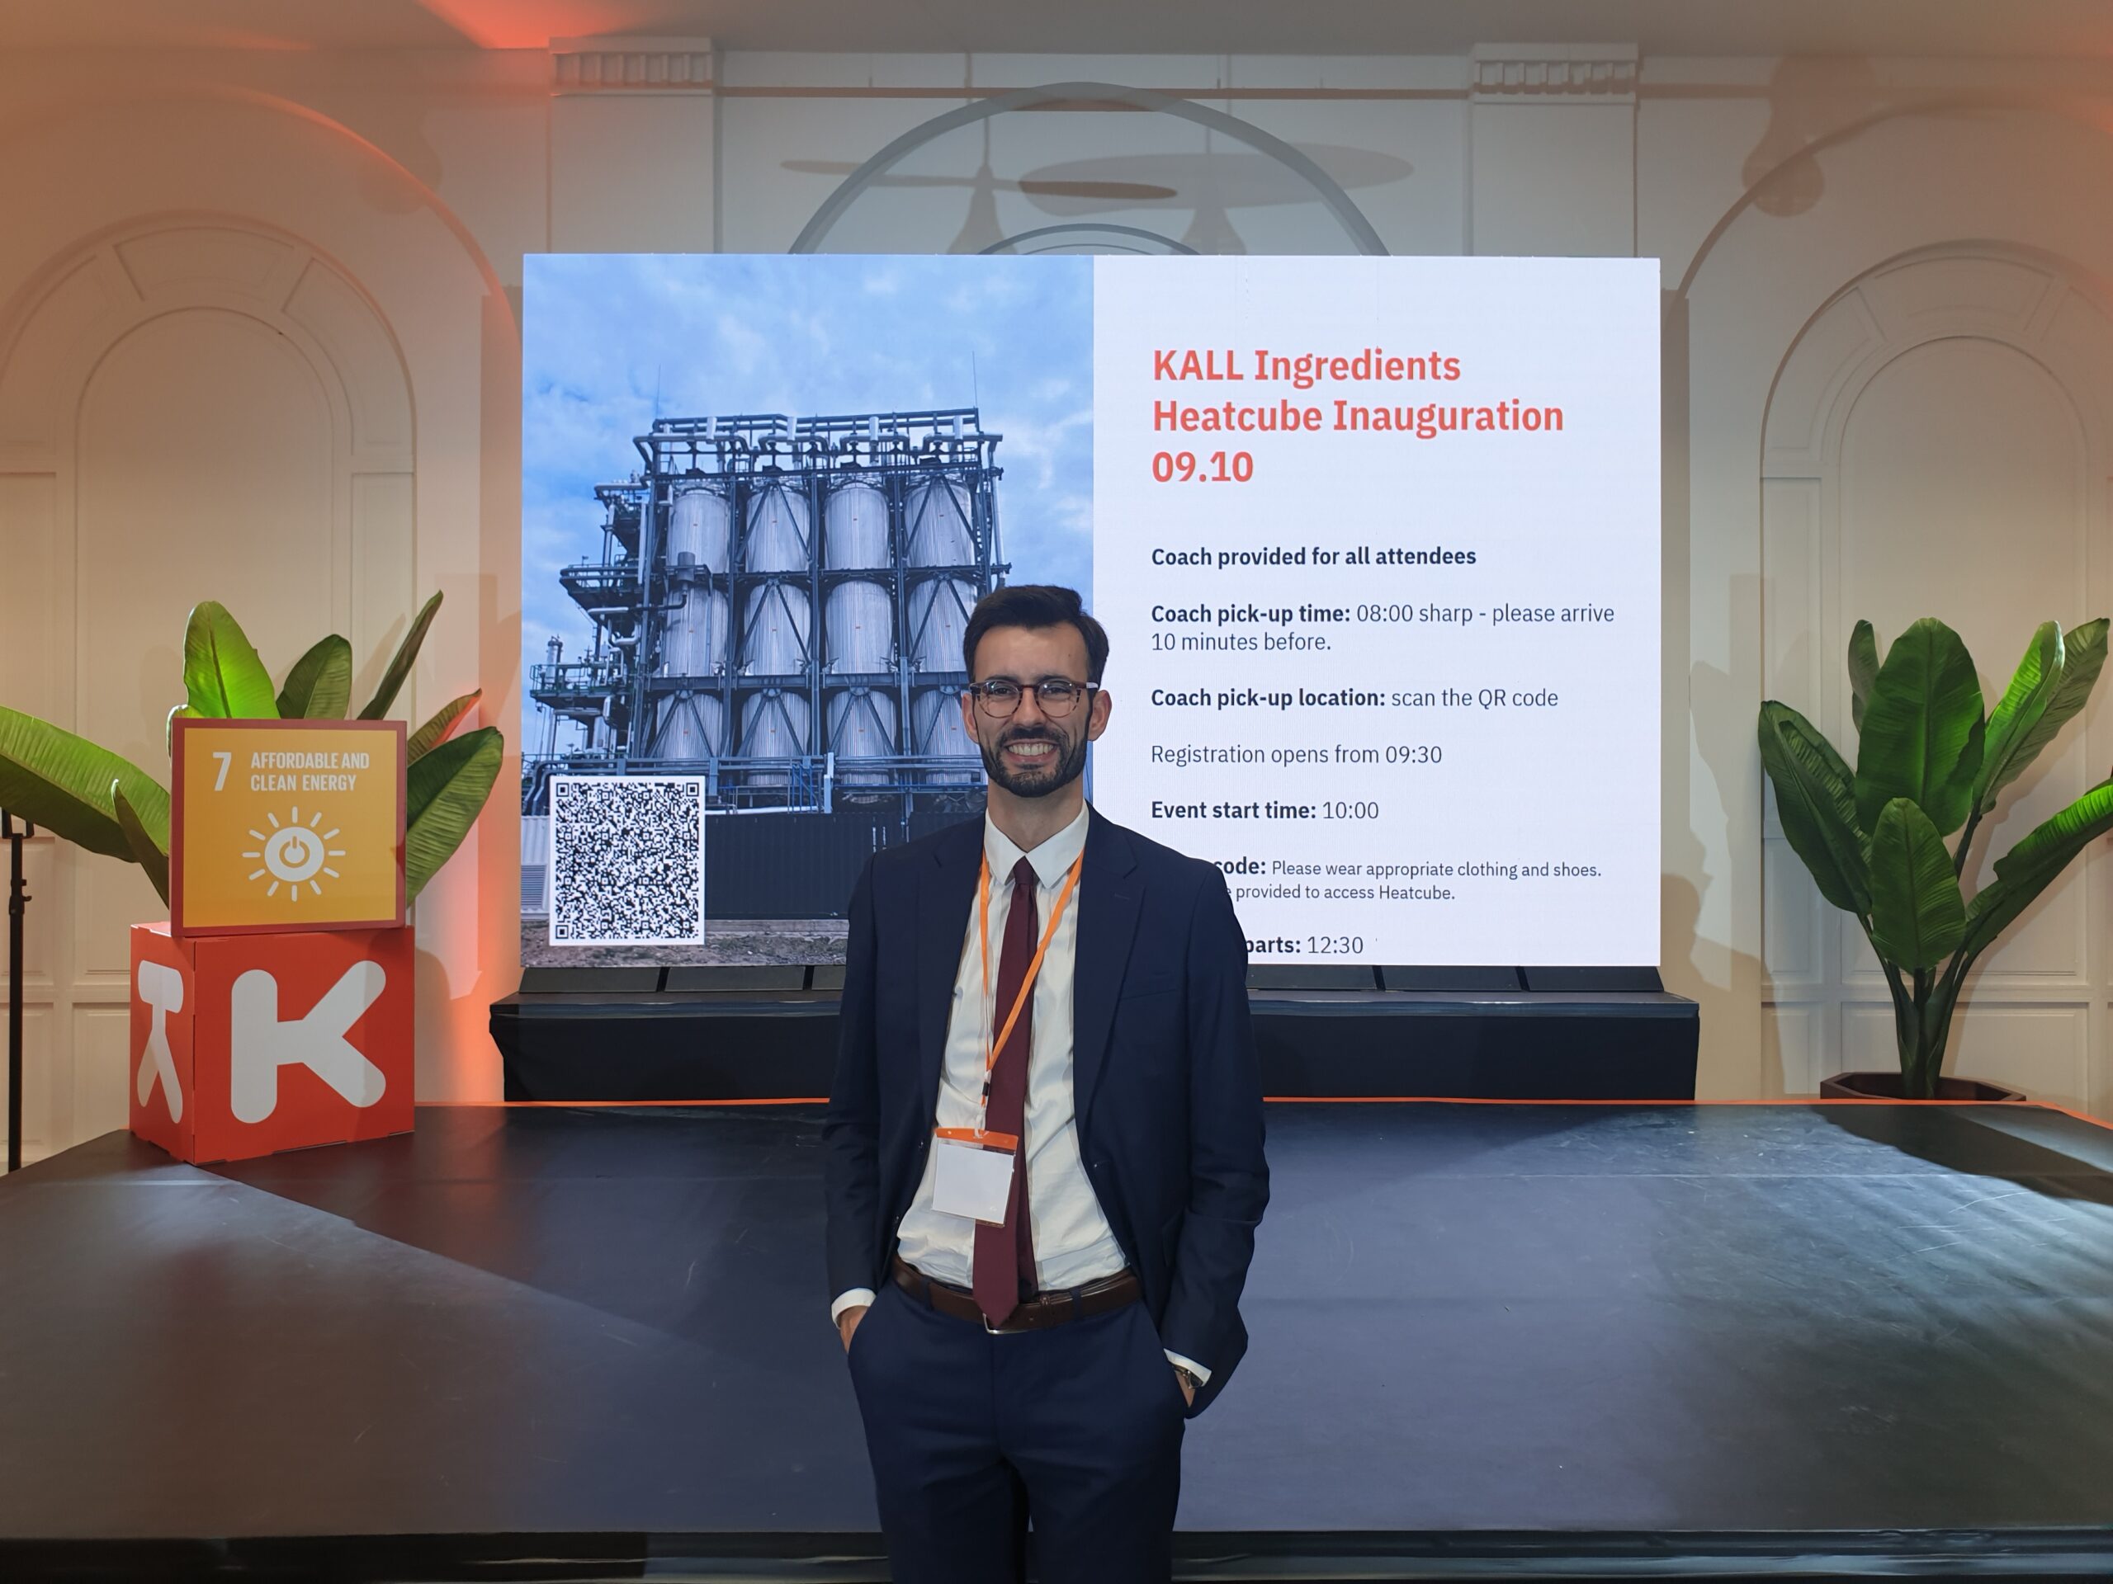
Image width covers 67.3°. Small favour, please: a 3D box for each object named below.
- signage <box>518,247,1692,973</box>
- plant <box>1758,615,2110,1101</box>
[{"bbox_3d":[0.126,-0.640,5.630,4.000,2.500,0.100,0,0,0],"label":"signage"},{"bbox_3d":[3.150,0.430,5.520,1.450,2.080,1.250,0,0,0],"label":"plant"}]

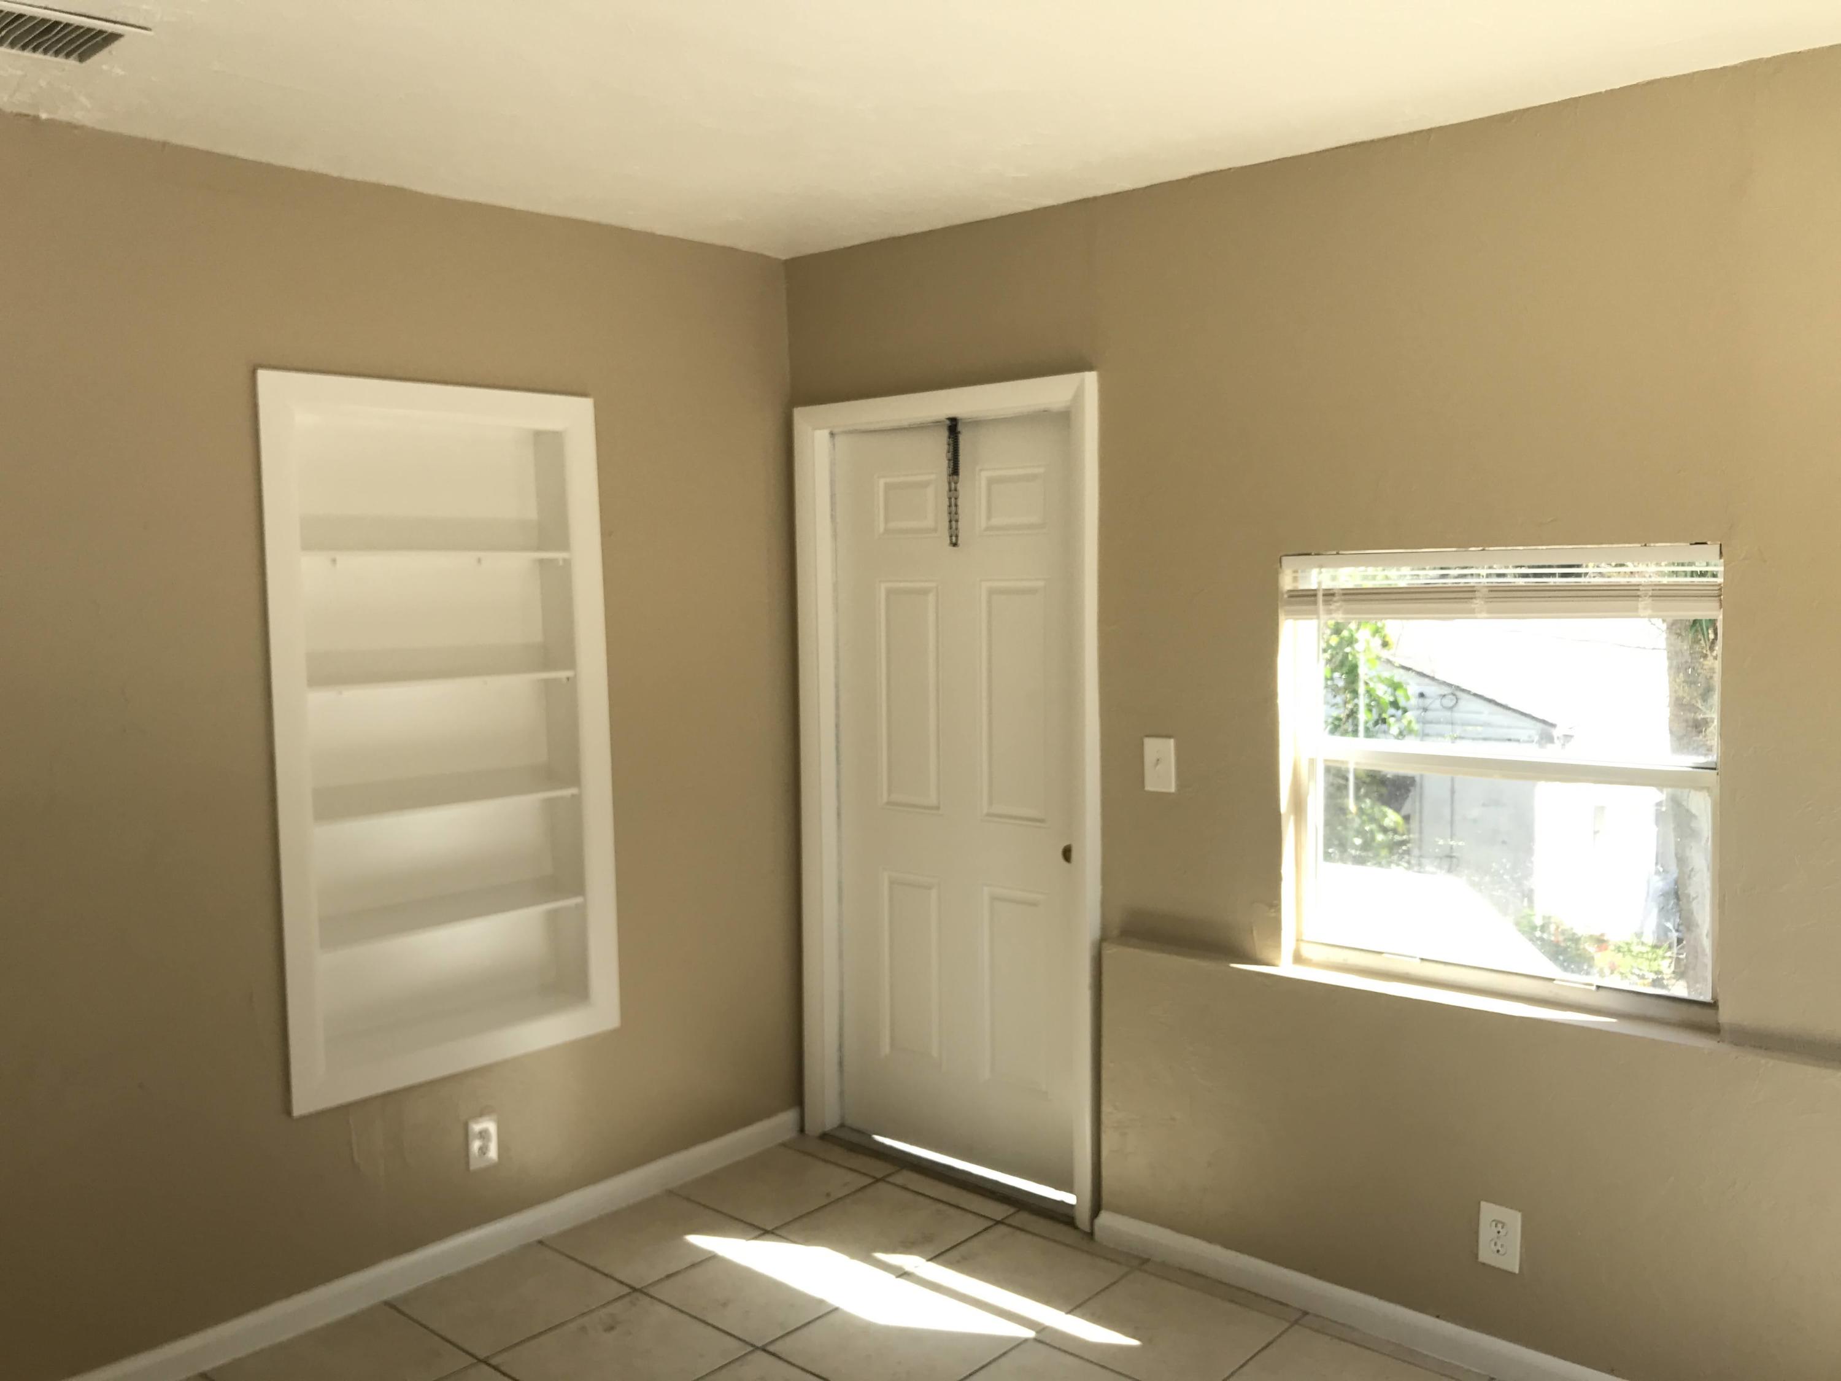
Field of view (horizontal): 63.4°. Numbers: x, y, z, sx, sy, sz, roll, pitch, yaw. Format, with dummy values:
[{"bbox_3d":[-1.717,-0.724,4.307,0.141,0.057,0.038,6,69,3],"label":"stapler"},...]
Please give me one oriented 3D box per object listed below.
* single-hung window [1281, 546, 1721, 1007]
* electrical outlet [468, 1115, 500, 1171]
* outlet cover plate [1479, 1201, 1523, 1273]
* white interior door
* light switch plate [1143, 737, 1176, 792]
[{"bbox_3d":[1.164,0.154,3.033,0.869,0.880,0.090,3,6,41],"label":"single-hung window"},{"bbox_3d":[-1.035,1.071,3.530,0.010,0.118,0.076,3,6,41],"label":"electrical outlet"},{"bbox_3d":[1.153,1.087,2.961,0.080,0.124,0.008,3,6,41],"label":"outlet cover plate"},{"bbox_3d":[0.108,0.279,3.928,0.895,1.972,0.045,3,6,41],"label":"white interior door"},{"bbox_3d":[0.558,0.173,3.466,0.080,0.124,0.015,3,6,41],"label":"light switch plate"}]

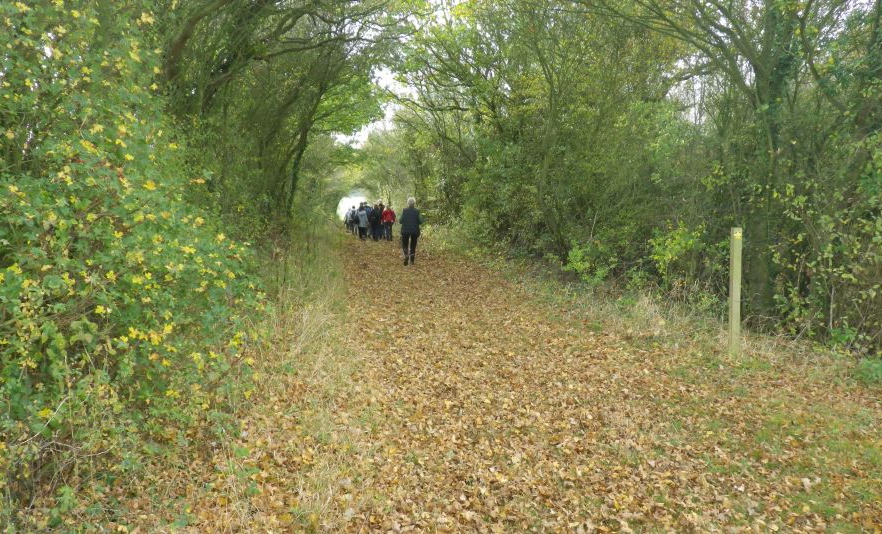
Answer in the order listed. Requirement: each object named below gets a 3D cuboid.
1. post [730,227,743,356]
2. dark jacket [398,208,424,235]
[{"bbox_3d":[2.855,0.239,6.830,0.078,1.250,0.078,-1,5,1],"label":"post"},{"bbox_3d":[-0.746,-1.137,17.250,0.580,0.680,0.350,-1,5,-5],"label":"dark jacket"}]

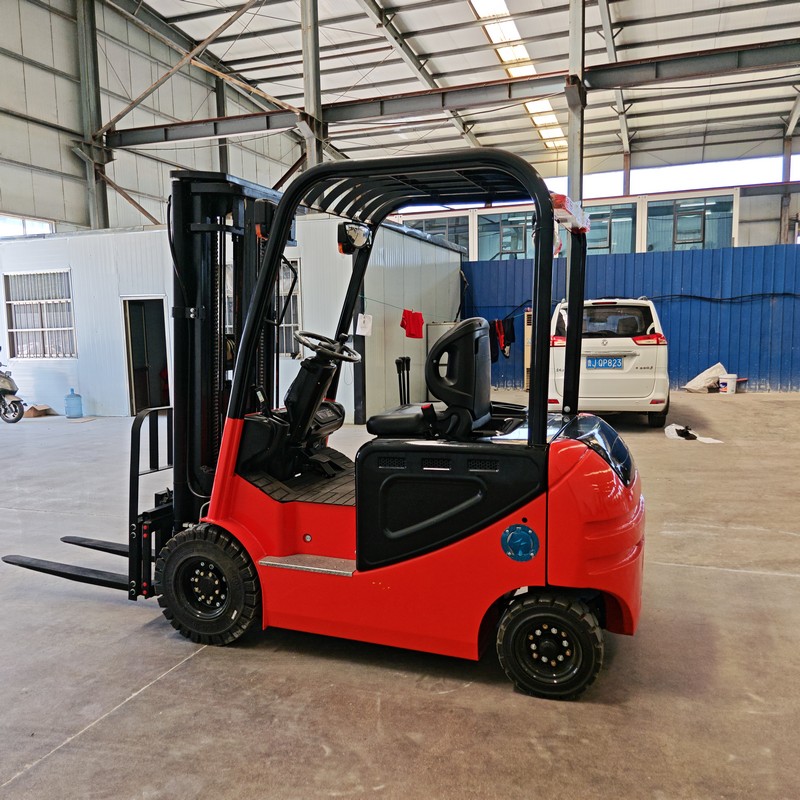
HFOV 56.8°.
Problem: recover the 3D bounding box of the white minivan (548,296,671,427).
[{"bbox_3d":[3.166,-0.666,11.329,1.750,1.750,4.500,1,7,16],"label":"white minivan"}]

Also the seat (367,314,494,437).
[{"bbox_3d":[0.168,-0.110,3.467,0.540,0.540,0.490,1,7,21],"label":"seat"}]

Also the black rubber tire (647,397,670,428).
[{"bbox_3d":[3.438,0.050,9.868,0.205,0.630,0.630,1,7,16],"label":"black rubber tire"}]

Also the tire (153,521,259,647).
[{"bbox_3d":[-0.861,0.851,3.534,0.575,0.575,0.195,1,7,21],"label":"tire"}]

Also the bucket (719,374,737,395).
[{"bbox_3d":[5.988,-0.288,13.500,0.305,0.365,0.305,2,7,23],"label":"bucket"}]

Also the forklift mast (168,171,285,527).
[{"bbox_3d":[-0.860,-0.051,3.871,0.290,2.120,0.660,5,8,21],"label":"forklift mast"}]

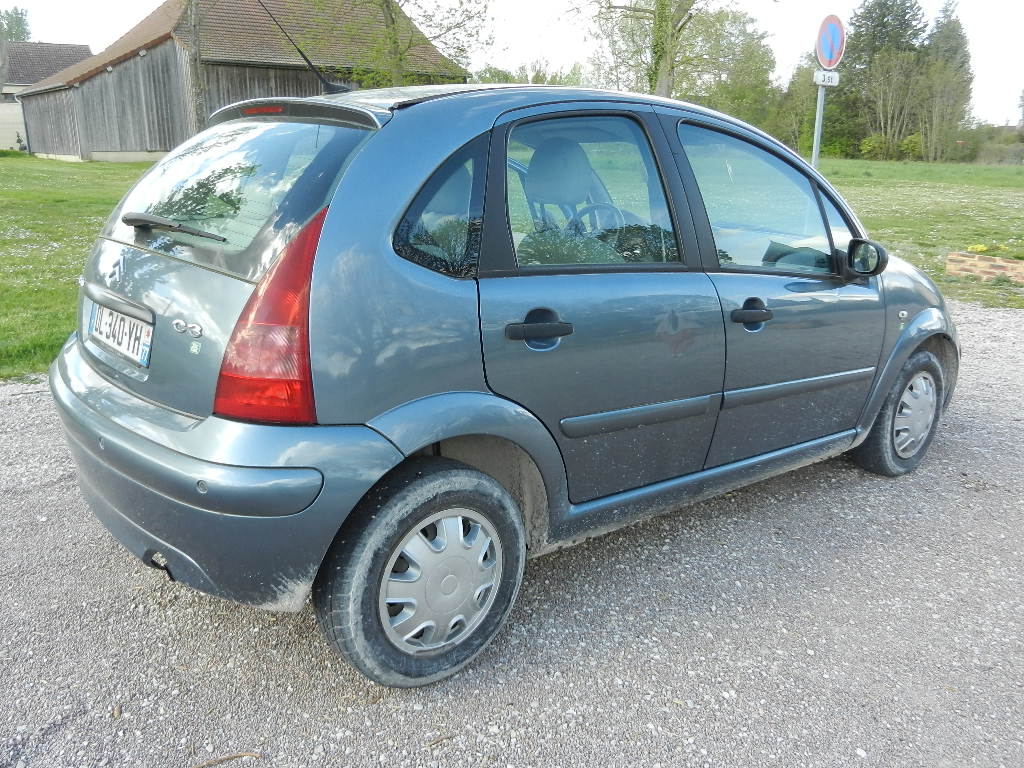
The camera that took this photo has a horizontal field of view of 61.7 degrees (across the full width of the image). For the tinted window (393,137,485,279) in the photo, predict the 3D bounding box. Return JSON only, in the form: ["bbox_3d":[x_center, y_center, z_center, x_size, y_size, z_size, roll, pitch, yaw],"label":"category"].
[{"bbox_3d":[-0.152,-0.431,2.102,0.350,0.385,0.060,-11,0,-34],"label":"tinted window"}]

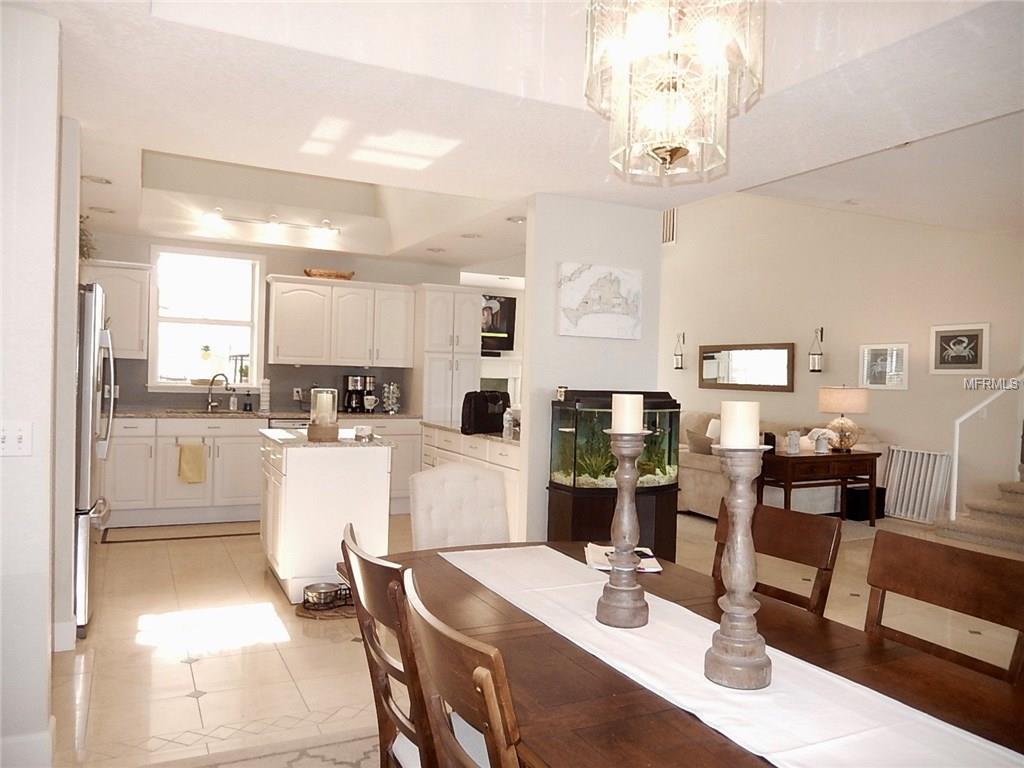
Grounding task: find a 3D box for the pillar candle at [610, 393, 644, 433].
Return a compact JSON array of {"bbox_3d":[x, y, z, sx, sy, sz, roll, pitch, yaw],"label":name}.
[{"bbox_3d":[0.285,0.071,1.803,0.076,0.092,0.076,2,1,0],"label":"pillar candle"}]

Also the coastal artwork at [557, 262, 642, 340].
[{"bbox_3d":[0.567,-0.534,4.822,0.636,0.467,0.035,1,1,-26],"label":"coastal artwork"}]

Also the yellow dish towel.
[{"bbox_3d":[-2.701,0.667,6.260,0.214,0.369,0.050,1,1,-26],"label":"yellow dish towel"}]

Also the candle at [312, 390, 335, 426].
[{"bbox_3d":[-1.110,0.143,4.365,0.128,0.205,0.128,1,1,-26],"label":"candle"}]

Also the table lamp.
[{"bbox_3d":[3.253,0.347,7.264,0.428,0.641,0.428,1,1,-26],"label":"table lamp"}]

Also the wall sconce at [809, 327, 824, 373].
[{"bbox_3d":[3.516,-0.392,8.535,0.190,0.531,0.160,1,1,-26],"label":"wall sconce"}]

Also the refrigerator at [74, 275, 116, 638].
[{"bbox_3d":[-2.561,0.358,3.910,0.785,1.760,0.910,1,1,-26],"label":"refrigerator"}]

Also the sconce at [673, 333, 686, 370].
[{"bbox_3d":[2.464,-0.477,10.847,0.180,0.550,0.130,1,1,-26],"label":"sconce"}]

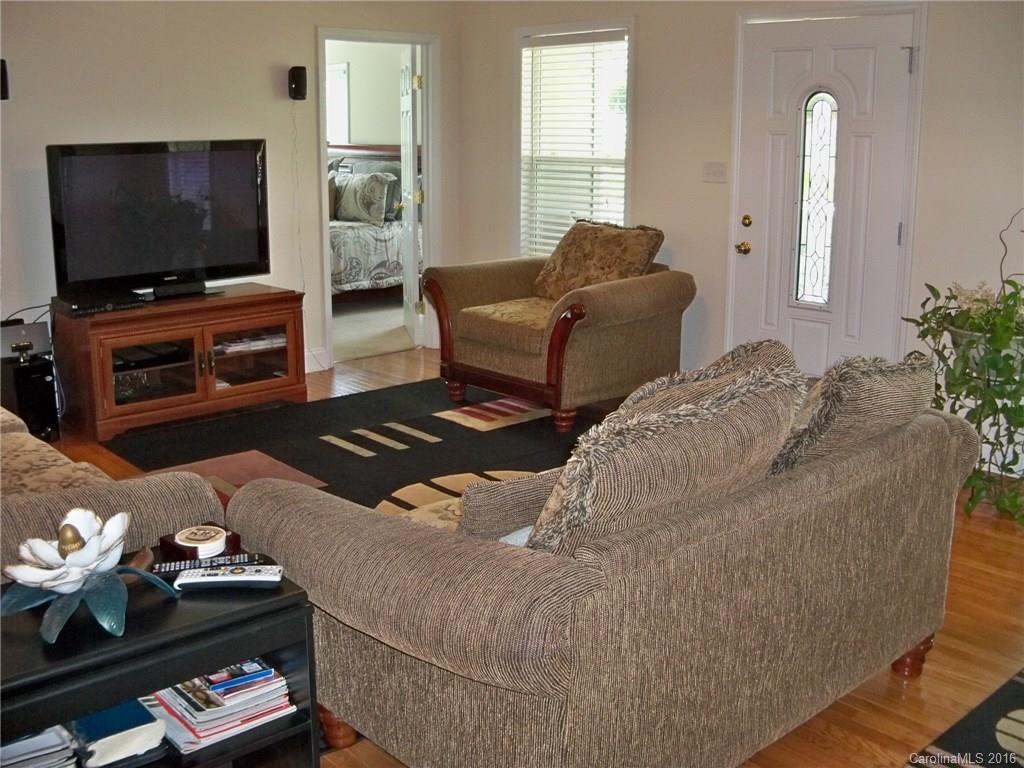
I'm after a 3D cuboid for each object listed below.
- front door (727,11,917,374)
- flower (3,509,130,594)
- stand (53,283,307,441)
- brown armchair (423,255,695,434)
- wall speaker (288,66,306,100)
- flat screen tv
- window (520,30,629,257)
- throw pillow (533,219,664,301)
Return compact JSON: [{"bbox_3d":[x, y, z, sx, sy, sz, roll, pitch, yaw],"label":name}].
[{"bbox_3d":[1.550,-0.806,5.248,0.060,2.030,0.940,-13,19,-42],"label":"front door"},{"bbox_3d":[-0.903,0.345,2.109,0.250,0.140,0.230,0,14,0],"label":"flower"},{"bbox_3d":[-1.774,-0.162,5.585,1.150,0.610,0.580,-11,18,-39],"label":"stand"},{"bbox_3d":[0.268,-0.336,5.728,1.020,0.880,1.210,-13,19,-42],"label":"brown armchair"},{"bbox_3d":[-1.250,-1.753,6.042,0.100,0.185,0.110,-2,14,-8],"label":"wall speaker"},{"bbox_3d":[-1.819,-0.868,5.462,1.180,0.800,0.200,-12,18,-40],"label":"flat screen tv"},{"bbox_3d":[0.361,-1.397,6.362,0.060,1.480,0.880,-13,19,-42],"label":"window"},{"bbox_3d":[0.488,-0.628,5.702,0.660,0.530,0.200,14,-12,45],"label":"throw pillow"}]

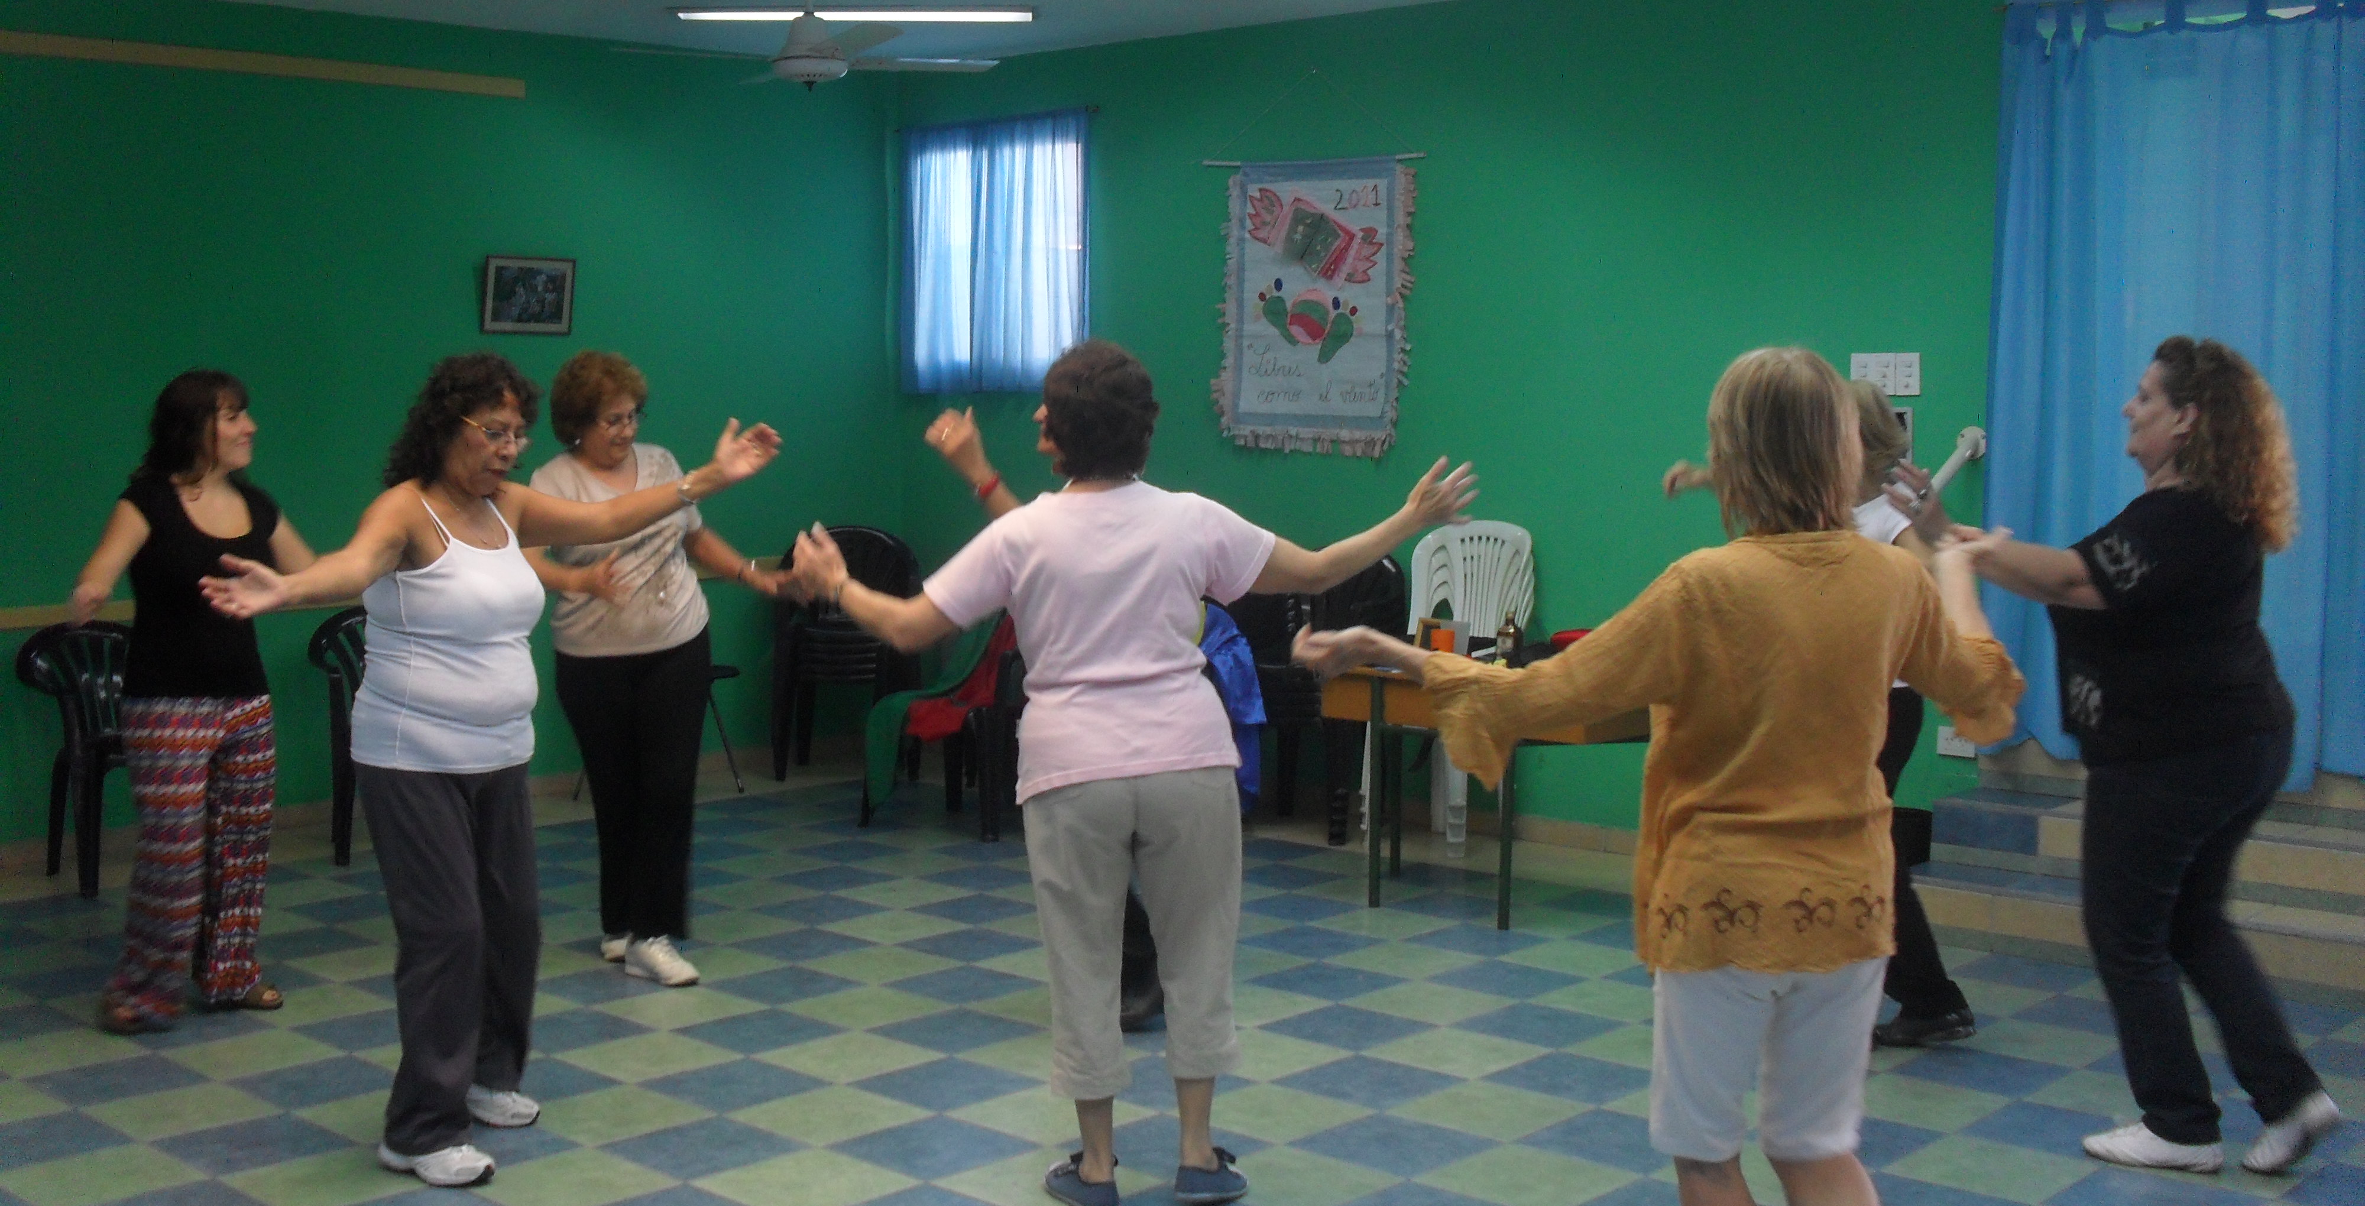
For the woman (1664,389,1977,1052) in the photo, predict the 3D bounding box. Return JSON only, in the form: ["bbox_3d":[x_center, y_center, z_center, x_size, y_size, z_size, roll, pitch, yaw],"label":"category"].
[{"bbox_3d":[1.530,0.253,5.780,0.720,1.570,0.550,-1,4,-15],"label":"woman"}]

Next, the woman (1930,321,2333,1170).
[{"bbox_3d":[1.838,0.293,4.692,0.760,1.609,0.500,2,5,25],"label":"woman"}]

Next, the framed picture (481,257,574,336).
[{"bbox_3d":[-2.483,-1.174,9.145,0.030,0.290,0.390,10,9,42],"label":"framed picture"}]

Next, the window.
[{"bbox_3d":[-0.758,-1.381,9.552,1.010,1.080,0.100,4,5,37],"label":"window"}]

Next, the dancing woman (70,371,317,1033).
[{"bbox_3d":[-2.440,0.219,5.950,0.600,1.580,0.450,-3,5,-37],"label":"dancing woman"}]

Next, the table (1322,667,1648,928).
[{"bbox_3d":[0.975,0.564,7.300,0.970,0.720,0.600,4,6,42],"label":"table"}]

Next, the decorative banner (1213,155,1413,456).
[{"bbox_3d":[0.463,-1.080,8.702,0.860,1.050,0.040,4,5,37],"label":"decorative banner"}]

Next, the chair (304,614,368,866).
[{"bbox_3d":[-2.579,0.422,8.002,0.580,0.810,0.560,-2,5,-33],"label":"chair"}]

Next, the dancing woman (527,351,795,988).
[{"bbox_3d":[-1.420,0.169,6.350,0.740,1.630,0.500,-2,5,-30],"label":"dancing woman"}]

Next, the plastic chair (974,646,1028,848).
[{"bbox_3d":[-0.403,0.409,8.472,0.570,0.800,0.560,2,4,17],"label":"plastic chair"}]

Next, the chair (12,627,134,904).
[{"bbox_3d":[-3.350,0.469,7.720,0.560,0.810,0.560,-4,6,-45],"label":"chair"}]

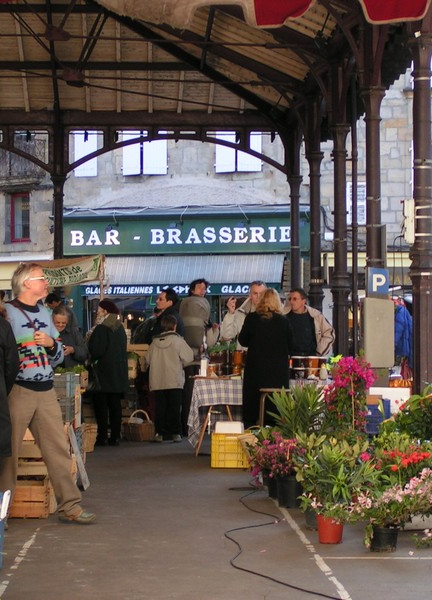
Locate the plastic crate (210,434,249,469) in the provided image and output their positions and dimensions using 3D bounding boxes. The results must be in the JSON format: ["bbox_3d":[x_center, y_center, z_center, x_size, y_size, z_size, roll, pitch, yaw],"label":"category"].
[{"bbox_3d":[0.137,1.410,16.350,0.350,0.315,0.500,0,-1,-2],"label":"plastic crate"}]

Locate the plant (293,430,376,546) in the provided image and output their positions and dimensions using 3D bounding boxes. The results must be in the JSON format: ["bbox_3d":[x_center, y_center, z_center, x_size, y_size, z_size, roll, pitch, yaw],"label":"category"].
[{"bbox_3d":[0.725,1.133,10.600,0.470,0.660,0.450,0,-1,-2],"label":"plant"}]

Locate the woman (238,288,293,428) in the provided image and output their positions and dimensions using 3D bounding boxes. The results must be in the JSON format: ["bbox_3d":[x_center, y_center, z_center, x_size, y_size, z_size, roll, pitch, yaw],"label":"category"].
[{"bbox_3d":[0.491,0.737,17.189,0.530,1.702,0.360,0,-1,-8],"label":"woman"}]

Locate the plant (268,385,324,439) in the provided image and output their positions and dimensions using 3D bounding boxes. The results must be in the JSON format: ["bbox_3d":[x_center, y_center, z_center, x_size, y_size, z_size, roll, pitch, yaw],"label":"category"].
[{"bbox_3d":[0.610,1.092,13.300,0.450,0.840,0.450,0,-1,-2],"label":"plant"}]

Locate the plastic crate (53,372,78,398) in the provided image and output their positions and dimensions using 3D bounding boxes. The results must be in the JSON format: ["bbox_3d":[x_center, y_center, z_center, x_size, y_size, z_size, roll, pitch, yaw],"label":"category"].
[{"bbox_3d":[-1.316,0.690,14.300,0.400,0.220,0.500,0,-1,-2],"label":"plastic crate"}]

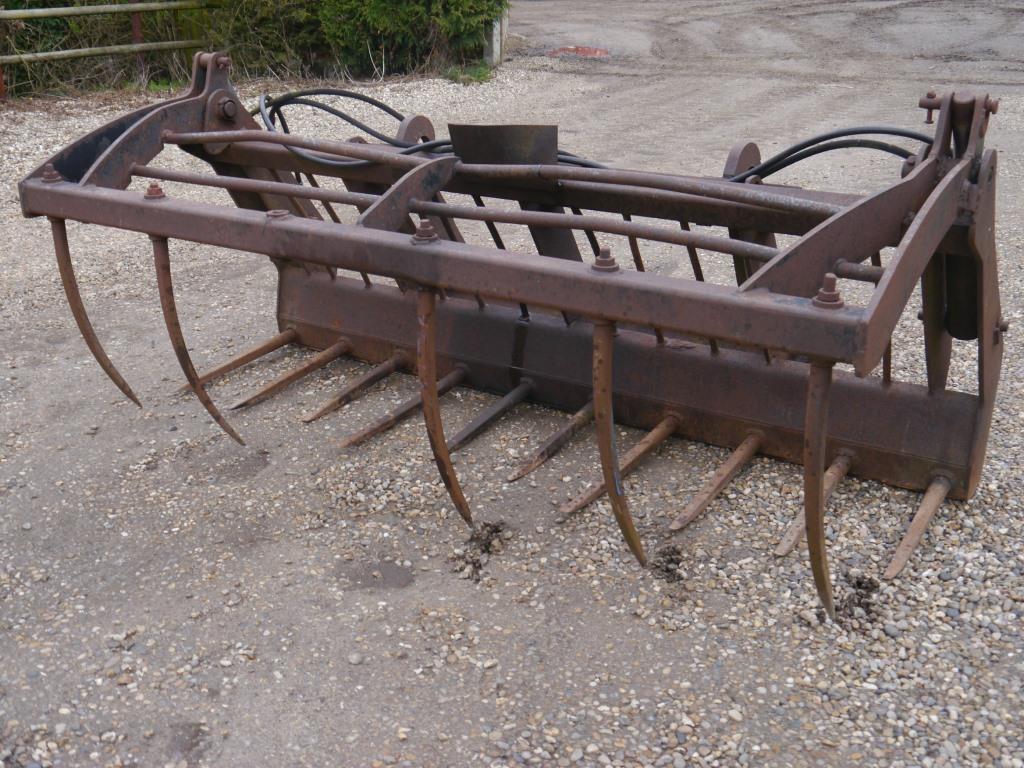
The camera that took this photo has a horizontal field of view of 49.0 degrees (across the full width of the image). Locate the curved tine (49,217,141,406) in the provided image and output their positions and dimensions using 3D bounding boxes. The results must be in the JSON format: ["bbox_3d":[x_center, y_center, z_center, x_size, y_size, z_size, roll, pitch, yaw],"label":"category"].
[{"bbox_3d":[-1.232,-0.184,3.352,0.038,0.676,0.218,13,26,32],"label":"curved tine"}]

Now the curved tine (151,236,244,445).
[{"bbox_3d":[-0.864,-0.100,3.118,0.038,0.676,0.218,13,26,32],"label":"curved tine"}]

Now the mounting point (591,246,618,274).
[{"bbox_3d":[0.183,-0.246,2.186,0.053,0.044,0.053,-1,22,0],"label":"mounting point"}]

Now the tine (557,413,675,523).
[{"bbox_3d":[0.302,0.215,3.086,0.042,0.042,0.602,14,30,34],"label":"tine"}]

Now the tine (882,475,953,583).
[{"bbox_3d":[0.981,0.345,2.717,0.042,0.042,0.487,13,30,32],"label":"tine"}]

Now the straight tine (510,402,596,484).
[{"bbox_3d":[0.128,0.158,3.239,0.042,0.042,0.527,12,29,30],"label":"straight tine"}]

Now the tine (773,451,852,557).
[{"bbox_3d":[0.763,0.301,2.840,0.042,0.042,0.517,12,30,31],"label":"tine"}]

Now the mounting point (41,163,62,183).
[{"bbox_3d":[-1.286,-0.583,3.123,0.053,0.044,0.053,13,26,32],"label":"mounting point"}]

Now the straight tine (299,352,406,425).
[{"bbox_3d":[-0.507,0.013,3.642,0.042,0.042,0.531,11,29,29],"label":"straight tine"}]

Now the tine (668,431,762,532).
[{"bbox_3d":[0.542,0.256,2.968,0.042,0.042,0.538,13,30,32],"label":"tine"}]

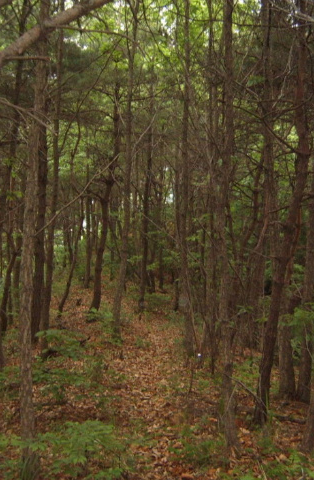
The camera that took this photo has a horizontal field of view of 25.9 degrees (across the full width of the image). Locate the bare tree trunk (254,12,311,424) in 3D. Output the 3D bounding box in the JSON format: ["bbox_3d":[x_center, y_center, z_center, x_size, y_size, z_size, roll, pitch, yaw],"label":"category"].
[{"bbox_3d":[1.238,-0.288,6.751,0.544,4.112,0.450,0,-7,0],"label":"bare tree trunk"}]

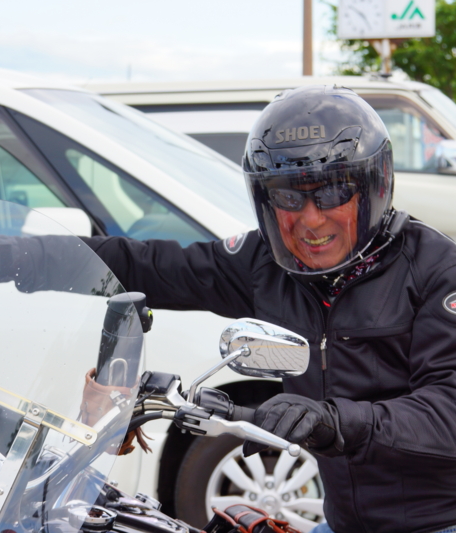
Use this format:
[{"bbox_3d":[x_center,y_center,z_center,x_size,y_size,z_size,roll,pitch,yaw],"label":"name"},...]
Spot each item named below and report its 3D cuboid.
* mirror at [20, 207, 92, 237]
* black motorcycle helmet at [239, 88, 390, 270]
[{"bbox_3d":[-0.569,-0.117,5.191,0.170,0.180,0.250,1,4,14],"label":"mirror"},{"bbox_3d":[0.143,-0.139,2.450,0.255,0.280,0.330,-6,7,15],"label":"black motorcycle helmet"}]

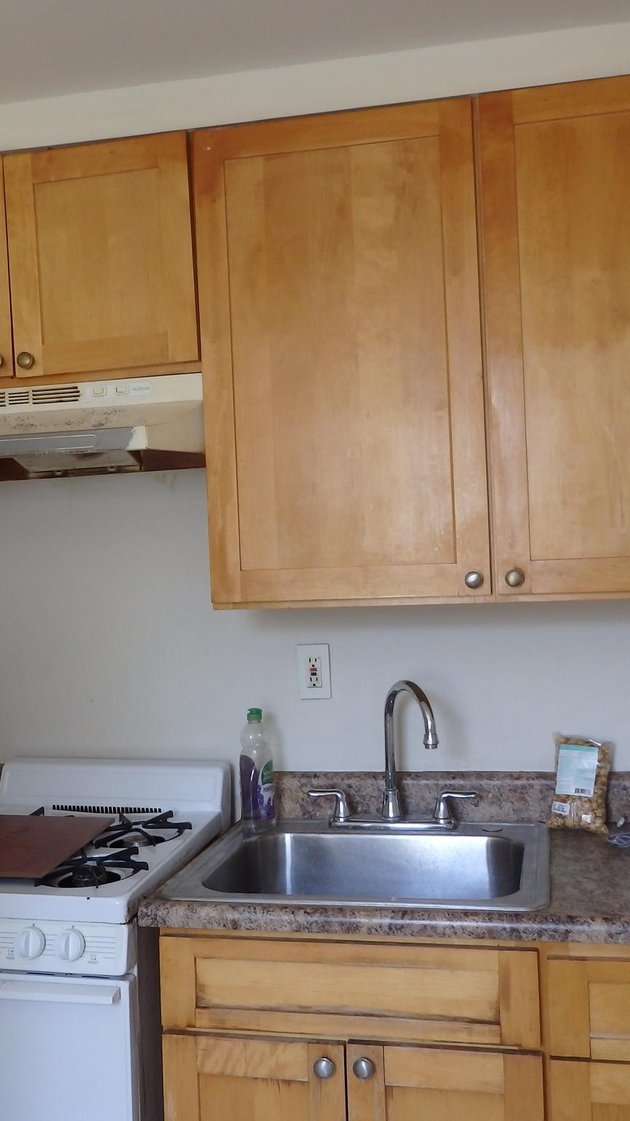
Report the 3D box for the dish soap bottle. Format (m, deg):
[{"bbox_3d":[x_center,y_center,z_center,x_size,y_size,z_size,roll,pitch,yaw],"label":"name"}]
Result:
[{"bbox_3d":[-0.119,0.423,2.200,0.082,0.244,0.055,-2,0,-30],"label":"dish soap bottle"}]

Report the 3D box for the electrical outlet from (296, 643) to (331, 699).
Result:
[{"bbox_3d":[-0.001,0.240,2.322,0.071,0.117,0.010,-2,0,12],"label":"electrical outlet"}]

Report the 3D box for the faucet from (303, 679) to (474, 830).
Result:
[{"bbox_3d":[0.139,0.388,2.166,0.349,0.297,0.135,-2,0,12],"label":"faucet"}]

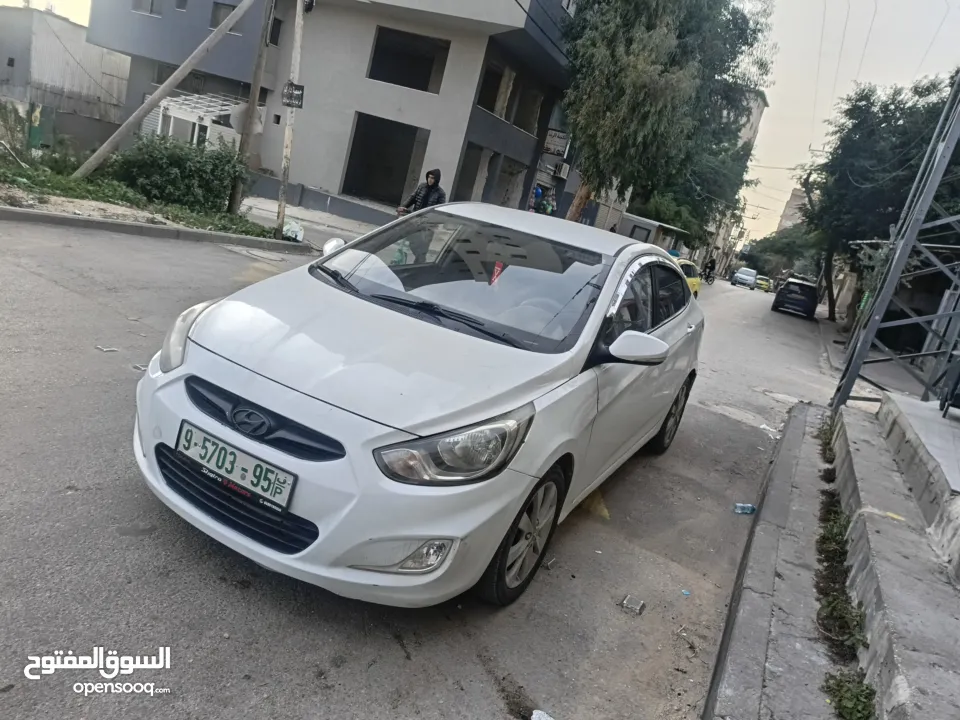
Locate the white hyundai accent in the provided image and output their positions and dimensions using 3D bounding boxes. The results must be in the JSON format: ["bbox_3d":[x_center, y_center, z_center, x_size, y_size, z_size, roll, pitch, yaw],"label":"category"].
[{"bbox_3d":[0.245,-0.102,4.043,1.740,1.450,4.370,19,15,25],"label":"white hyundai accent"}]

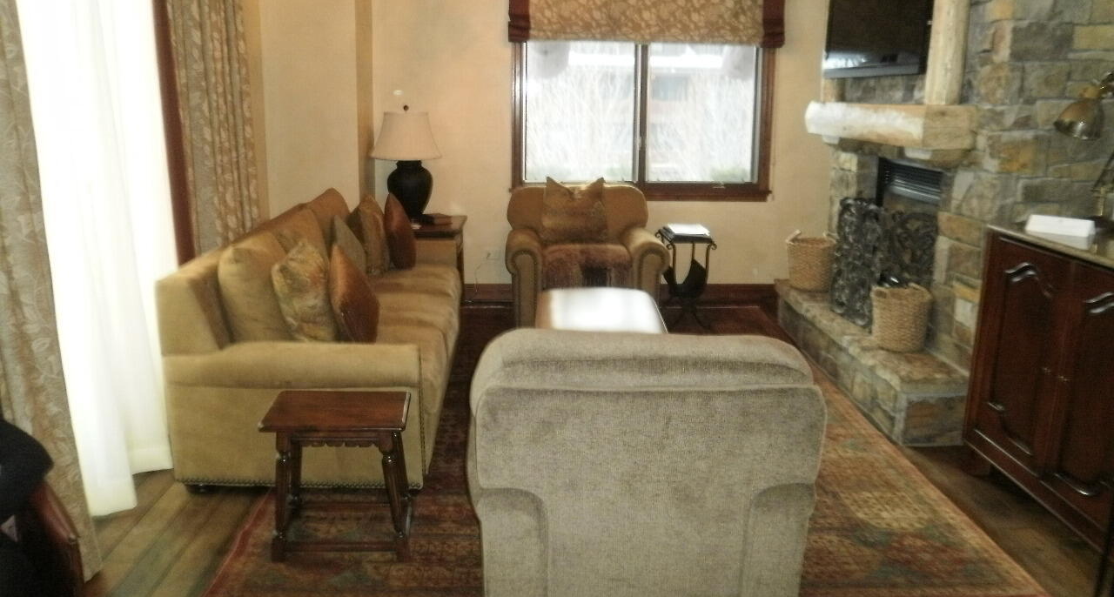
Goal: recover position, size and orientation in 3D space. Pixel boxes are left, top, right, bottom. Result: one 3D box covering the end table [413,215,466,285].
[{"bbox_3d":[-0.984,-0.210,5.939,0.662,0.693,0.647,0,14,-3],"label":"end table"}]

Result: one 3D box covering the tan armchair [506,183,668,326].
[{"bbox_3d":[0.167,-0.266,5.696,1.009,0.939,0.939,0,14,-3],"label":"tan armchair"}]

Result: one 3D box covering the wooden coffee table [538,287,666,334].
[{"bbox_3d":[0.230,0.309,4.362,0.631,0.447,1.217,1,14,2],"label":"wooden coffee table"}]

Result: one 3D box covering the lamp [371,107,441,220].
[{"bbox_3d":[-1.014,-0.917,5.763,0.454,0.762,0.454,0,14,-3],"label":"lamp"}]

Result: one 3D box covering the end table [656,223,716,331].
[{"bbox_3d":[0.872,-0.135,5.846,0.370,0.631,0.477,0,14,-3],"label":"end table"}]

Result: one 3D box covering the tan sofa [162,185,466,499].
[{"bbox_3d":[-1.055,0.052,4.364,1.024,0.916,2.402,0,14,-3],"label":"tan sofa"}]

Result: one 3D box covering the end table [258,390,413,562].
[{"bbox_3d":[-0.748,0.619,2.959,0.477,0.477,0.408,0,14,-3],"label":"end table"}]

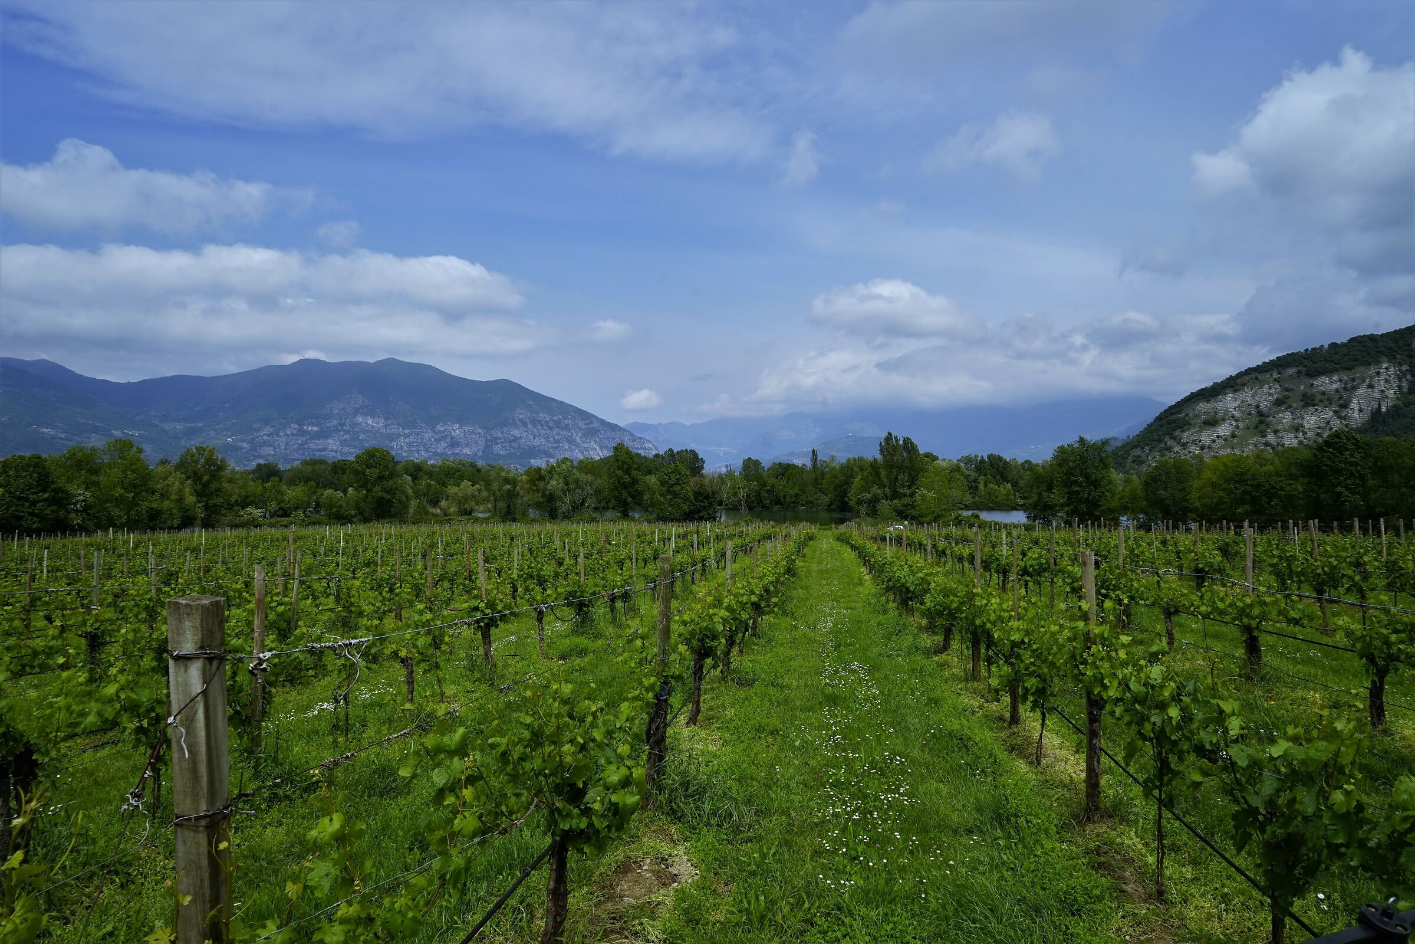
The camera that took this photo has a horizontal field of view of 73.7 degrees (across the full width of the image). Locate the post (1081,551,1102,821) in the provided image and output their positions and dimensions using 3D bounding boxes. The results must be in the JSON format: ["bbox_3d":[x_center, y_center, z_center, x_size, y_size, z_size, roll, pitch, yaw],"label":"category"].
[{"bbox_3d":[2.210,1.232,5.447,0.082,1.540,0.082,0,-2,7],"label":"post"}]

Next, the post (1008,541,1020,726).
[{"bbox_3d":[2.544,1.292,7.808,0.070,1.594,0.070,0,-2,8],"label":"post"}]

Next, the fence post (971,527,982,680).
[{"bbox_3d":[2.824,1.376,9.877,0.068,1.579,0.068,0,-2,8],"label":"fence post"}]

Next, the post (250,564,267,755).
[{"bbox_3d":[-3.161,1.351,6.633,0.066,1.390,0.066,0,-2,8],"label":"post"}]

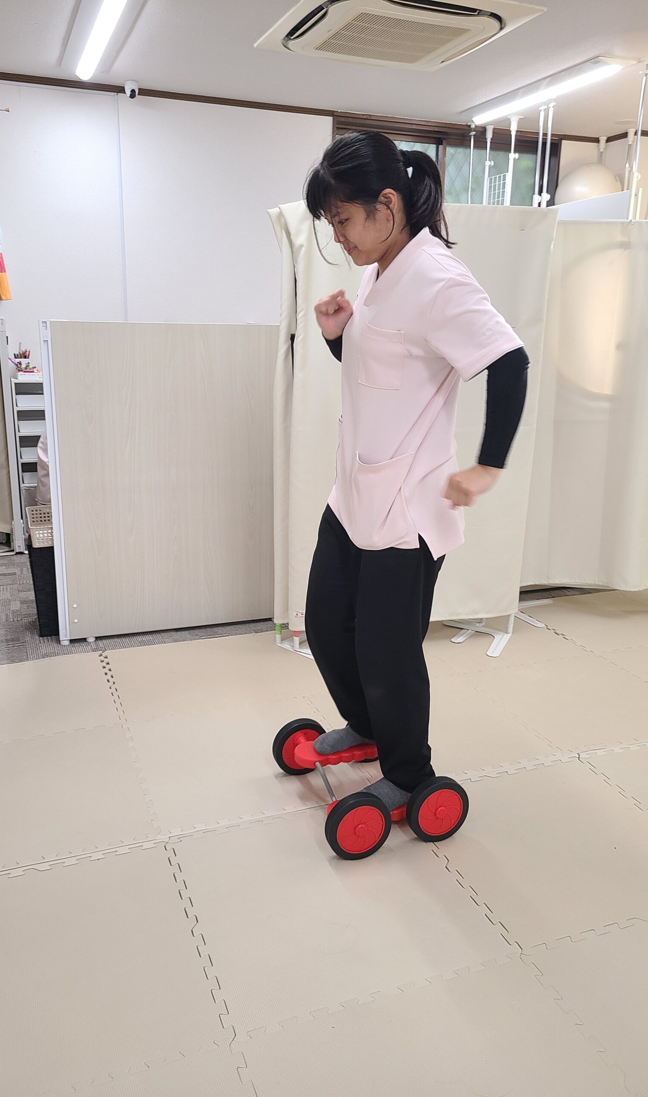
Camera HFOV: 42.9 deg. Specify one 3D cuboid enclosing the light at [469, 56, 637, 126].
[{"bbox_3d":[1.219,-2.534,4.615,0.230,0.060,1.250,-5,16,-20],"label":"light"}]

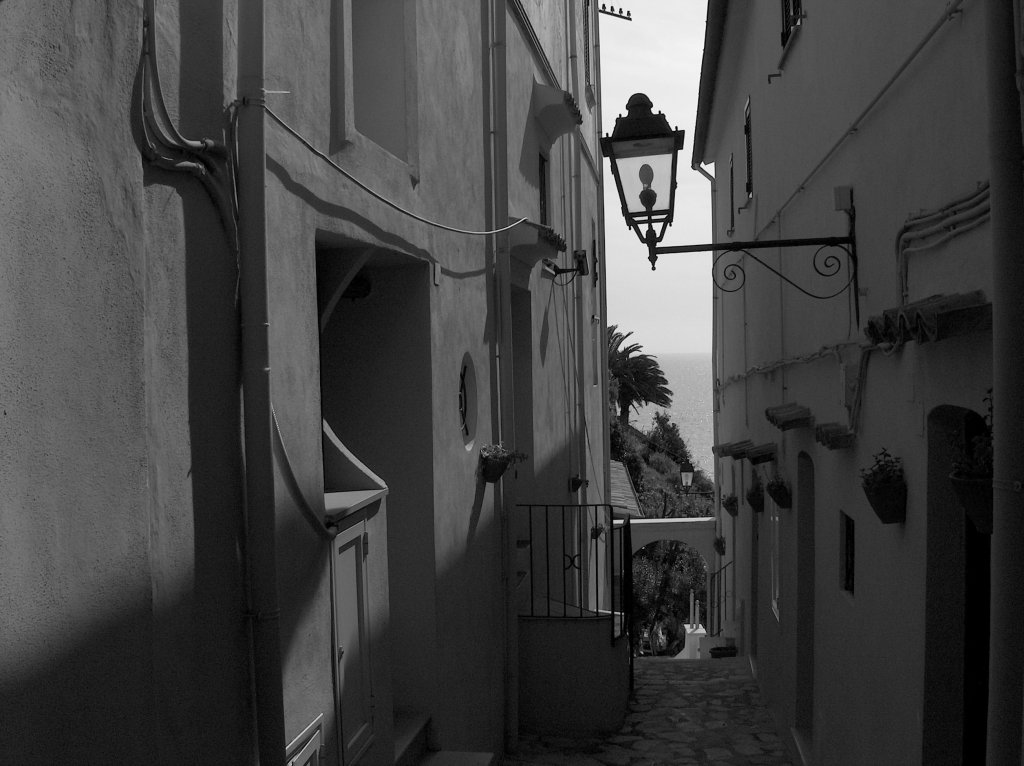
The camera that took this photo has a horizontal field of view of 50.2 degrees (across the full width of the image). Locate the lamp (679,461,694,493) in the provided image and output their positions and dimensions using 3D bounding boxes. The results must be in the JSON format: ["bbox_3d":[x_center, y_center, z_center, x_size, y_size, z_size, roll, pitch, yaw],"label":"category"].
[{"bbox_3d":[4.809,2.593,30.000,0.420,0.940,0.420,0,2,9],"label":"lamp"}]

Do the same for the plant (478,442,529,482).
[{"bbox_3d":[-0.065,0.552,7.500,0.310,0.290,0.260,0,2,10],"label":"plant"}]

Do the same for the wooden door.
[{"bbox_3d":[-0.701,1.182,4.870,0.050,1.000,0.480,0,2,10],"label":"wooden door"}]

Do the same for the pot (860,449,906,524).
[{"bbox_3d":[1.545,0.431,4.530,0.180,0.305,0.220,0,2,9],"label":"pot"}]

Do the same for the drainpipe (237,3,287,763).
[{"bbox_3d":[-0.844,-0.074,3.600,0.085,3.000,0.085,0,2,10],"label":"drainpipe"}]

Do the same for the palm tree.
[{"bbox_3d":[6.747,-0.446,65.000,5.800,6.100,5.800,0,2,9],"label":"palm tree"}]

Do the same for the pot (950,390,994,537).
[{"bbox_3d":[1.357,0.230,3.160,0.200,0.410,0.220,0,2,9],"label":"pot"}]

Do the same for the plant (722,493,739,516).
[{"bbox_3d":[2.964,1.644,14.800,0.220,0.330,0.240,0,2,9],"label":"plant"}]

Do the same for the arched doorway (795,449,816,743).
[{"bbox_3d":[2.264,1.600,8.109,0.280,2.120,1.080,0,2,9],"label":"arched doorway"}]

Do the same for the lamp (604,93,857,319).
[{"bbox_3d":[1.175,-0.944,5.880,1.360,1.180,0.440,0,2,9],"label":"lamp"}]

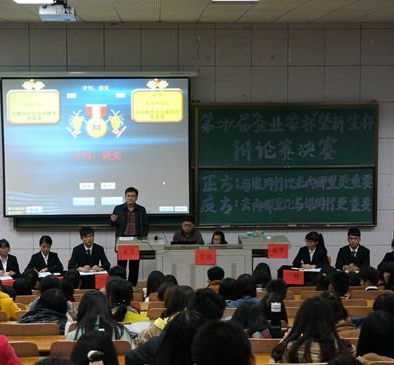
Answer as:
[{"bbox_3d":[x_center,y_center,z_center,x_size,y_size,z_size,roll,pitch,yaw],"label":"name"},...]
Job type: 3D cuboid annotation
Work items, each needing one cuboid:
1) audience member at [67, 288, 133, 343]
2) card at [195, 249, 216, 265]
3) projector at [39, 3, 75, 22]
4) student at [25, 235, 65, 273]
[{"bbox_3d":[-0.724,1.392,6.500,0.480,1.230,0.700,0,6,-3],"label":"audience member"},{"bbox_3d":[0.116,1.017,12.100,0.285,0.200,0.015,0,6,-3],"label":"card"},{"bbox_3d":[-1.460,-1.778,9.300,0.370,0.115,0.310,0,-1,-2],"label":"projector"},{"bbox_3d":[-2.142,1.366,12.461,0.550,1.220,0.780,-2,6,-16],"label":"student"}]

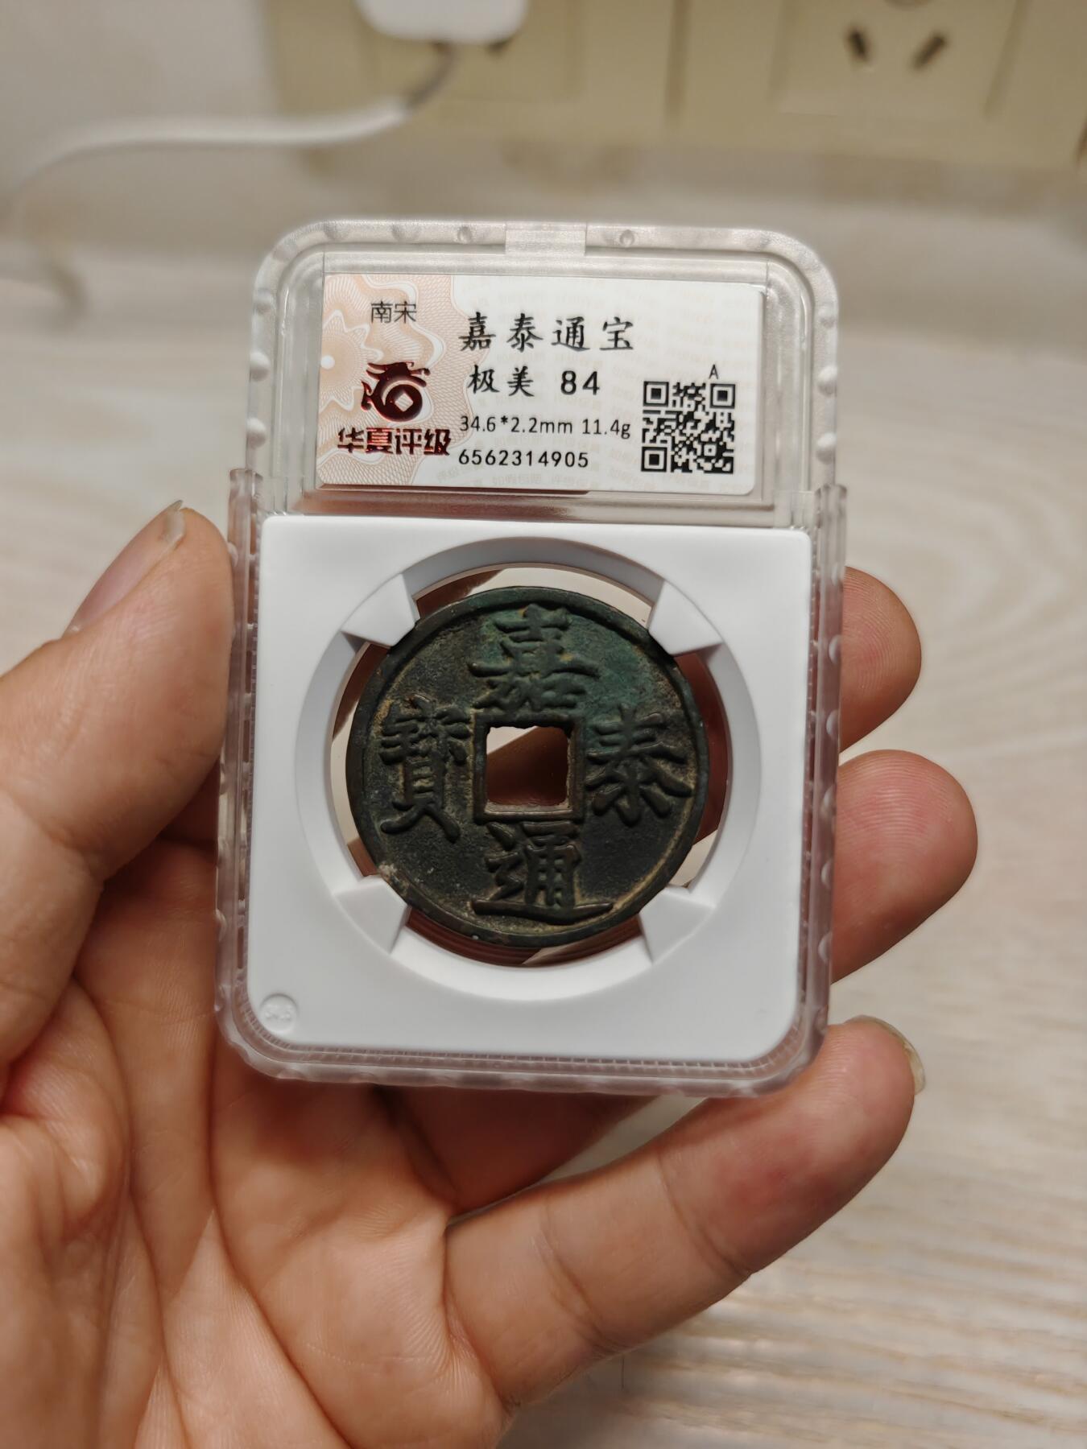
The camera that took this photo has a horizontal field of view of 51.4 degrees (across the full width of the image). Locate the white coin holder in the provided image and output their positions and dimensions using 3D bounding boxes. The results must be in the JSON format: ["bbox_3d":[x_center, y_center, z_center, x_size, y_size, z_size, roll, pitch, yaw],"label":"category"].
[{"bbox_3d":[-0.001,-0.006,0.109,0.059,0.009,0.083,2,90,1],"label":"white coin holder"}]

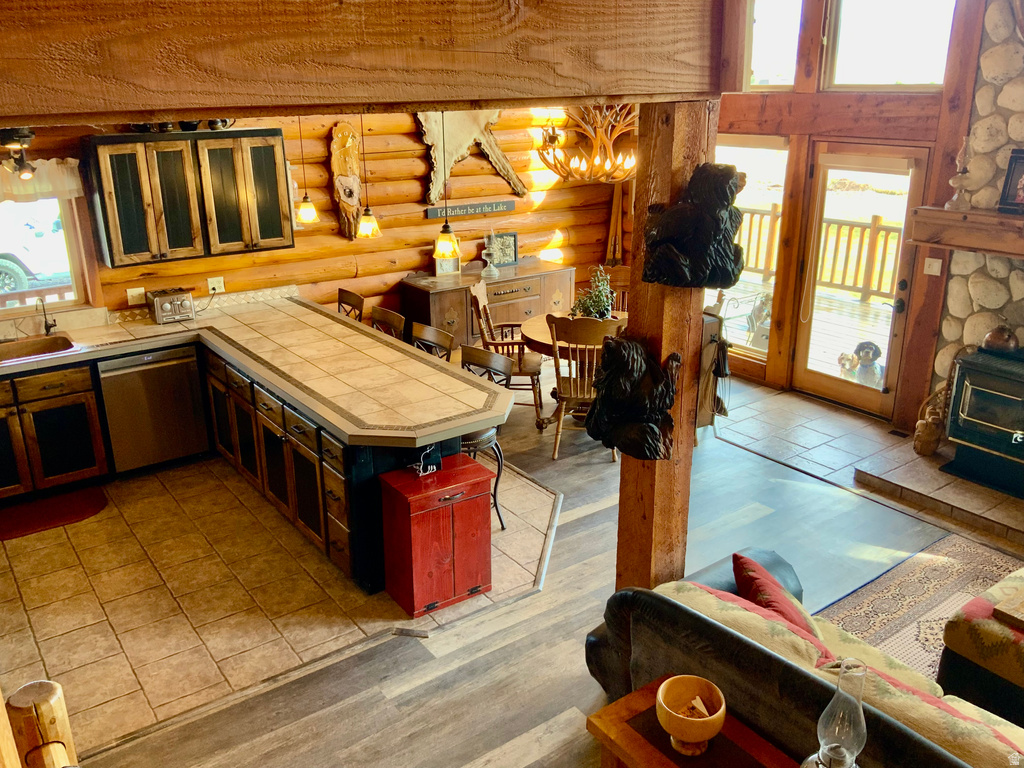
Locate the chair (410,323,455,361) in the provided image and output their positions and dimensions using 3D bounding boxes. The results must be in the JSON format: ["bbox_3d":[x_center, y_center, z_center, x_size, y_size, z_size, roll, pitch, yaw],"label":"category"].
[{"bbox_3d":[-0.638,0.180,5.292,0.480,1.000,0.450,-13,23,-34],"label":"chair"}]

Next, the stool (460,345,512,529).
[{"bbox_3d":[-0.278,0.340,4.813,0.470,1.000,0.450,-13,23,-34],"label":"stool"}]

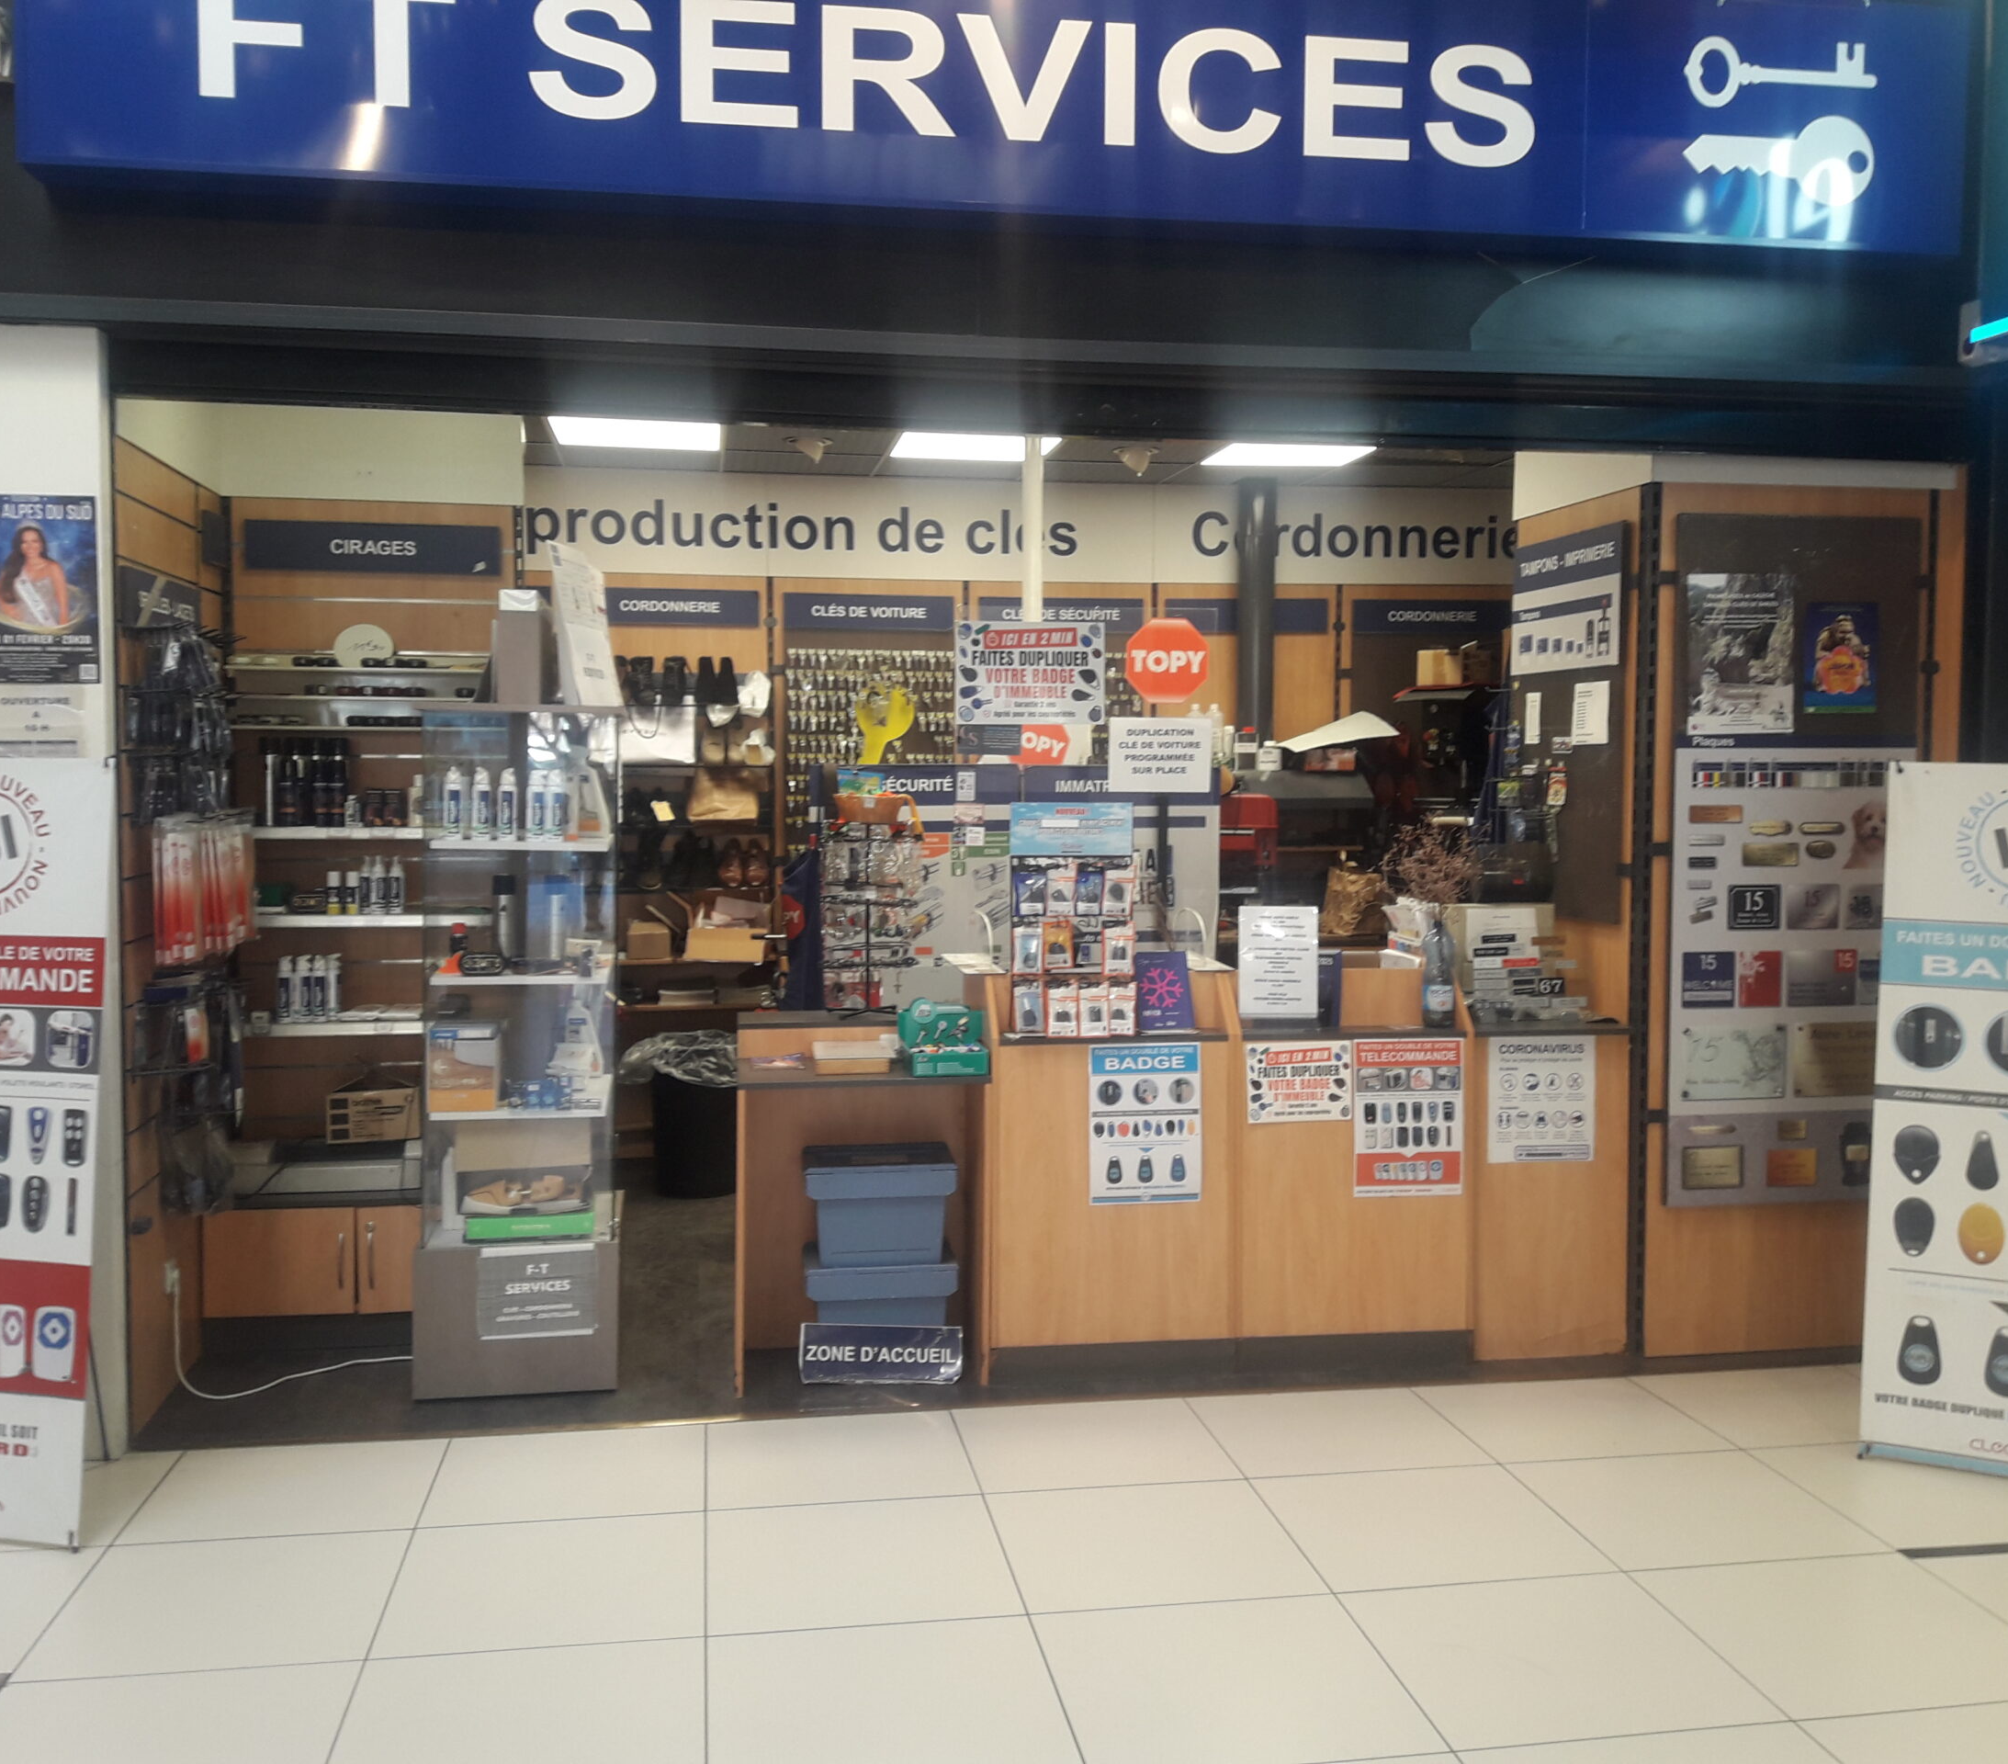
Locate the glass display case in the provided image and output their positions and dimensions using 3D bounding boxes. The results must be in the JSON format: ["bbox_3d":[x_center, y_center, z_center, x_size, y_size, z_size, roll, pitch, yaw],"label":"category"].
[{"bbox_3d":[-1.263,0.420,5.032,0.500,1.755,0.480,-1,3,-9],"label":"glass display case"}]

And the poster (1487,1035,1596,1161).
[{"bbox_3d":[1.447,0.585,5.112,0.300,0.338,0.010,0,3,-9],"label":"poster"}]

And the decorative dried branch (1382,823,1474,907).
[{"bbox_3d":[1.139,-0.047,5.093,0.255,0.230,0.220,0,3,-9],"label":"decorative dried branch"}]

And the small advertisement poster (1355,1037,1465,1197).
[{"bbox_3d":[1.079,0.628,5.061,0.300,0.420,0.010,0,3,-9],"label":"small advertisement poster"}]

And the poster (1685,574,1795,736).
[{"bbox_3d":[1.970,-0.607,5.082,0.300,0.420,0.010,-1,3,-9],"label":"poster"}]

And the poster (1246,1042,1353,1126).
[{"bbox_3d":[0.779,0.530,5.008,0.285,0.209,0.010,0,3,-9],"label":"poster"}]

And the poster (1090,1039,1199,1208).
[{"bbox_3d":[0.370,0.630,4.957,0.297,0.420,0.010,-1,3,-9],"label":"poster"}]

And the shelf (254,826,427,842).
[{"bbox_3d":[-1.826,-0.140,5.424,0.710,0.035,0.330,0,3,-9],"label":"shelf"}]

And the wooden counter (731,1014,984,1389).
[{"bbox_3d":[-0.409,0.841,5.194,0.640,0.900,0.680,0,3,-9],"label":"wooden counter"}]

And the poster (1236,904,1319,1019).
[{"bbox_3d":[0.728,0.214,5.033,0.215,0.297,0.020,0,3,-9],"label":"poster"}]

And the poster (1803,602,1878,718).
[{"bbox_3d":[2.265,-0.603,5.139,0.210,0.297,0.010,-1,3,-9],"label":"poster"}]

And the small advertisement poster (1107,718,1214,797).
[{"bbox_3d":[0.445,-0.356,5.373,0.297,0.210,0.010,-1,3,-9],"label":"small advertisement poster"}]

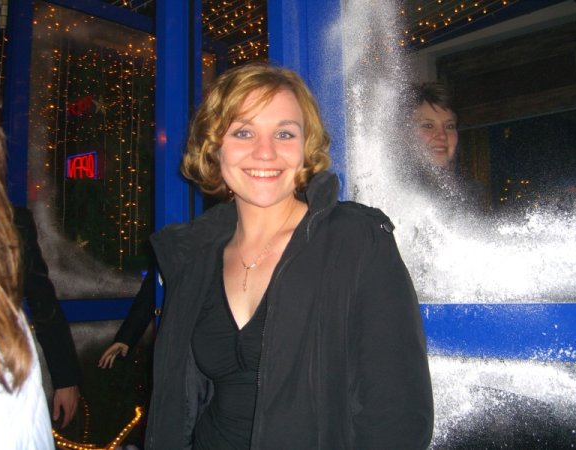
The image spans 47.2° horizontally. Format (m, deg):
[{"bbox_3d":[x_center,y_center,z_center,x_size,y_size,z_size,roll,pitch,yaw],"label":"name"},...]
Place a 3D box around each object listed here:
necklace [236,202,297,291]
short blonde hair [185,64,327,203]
[{"bbox_3d":[-0.041,0.034,1.115,0.120,0.150,0.120,-1,-4,18],"label":"necklace"},{"bbox_3d":[-0.053,-0.160,1.135,0.240,0.232,0.230,1,2,-7],"label":"short blonde hair"}]

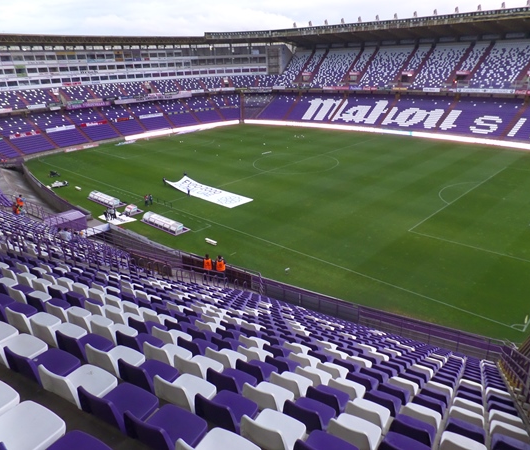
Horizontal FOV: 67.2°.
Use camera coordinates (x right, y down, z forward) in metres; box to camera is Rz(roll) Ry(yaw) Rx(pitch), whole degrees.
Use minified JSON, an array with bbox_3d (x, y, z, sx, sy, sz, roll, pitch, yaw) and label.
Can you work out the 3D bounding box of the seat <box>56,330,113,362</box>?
[{"bbox_3d":[-2.102,1.328,4.679,0.437,0.348,0.435,10,25,27],"label":"seat"}]

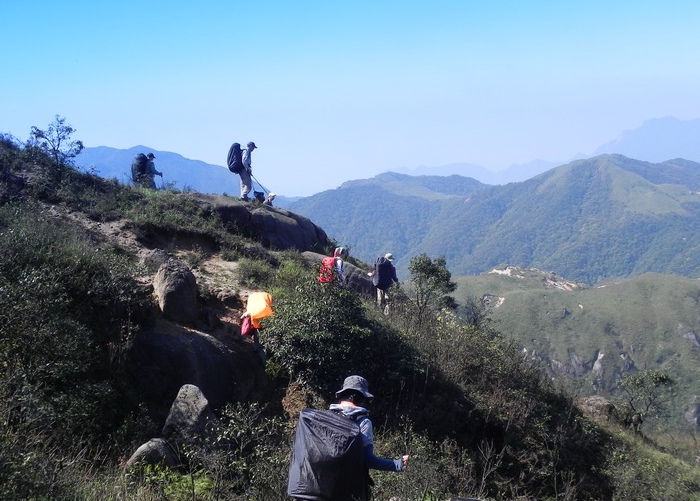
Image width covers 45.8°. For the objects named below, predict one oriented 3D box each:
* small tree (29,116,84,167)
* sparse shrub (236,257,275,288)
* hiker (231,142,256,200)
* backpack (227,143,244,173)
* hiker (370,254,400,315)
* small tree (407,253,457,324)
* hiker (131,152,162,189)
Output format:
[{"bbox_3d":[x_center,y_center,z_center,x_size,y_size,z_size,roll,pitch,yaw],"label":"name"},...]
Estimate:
[{"bbox_3d":[-8.128,-3.024,23.039,1.450,1.500,1.400,0,3,0],"label":"small tree"},{"bbox_3d":[-2.168,0.527,19.020,0.880,0.780,0.800,0,3,0],"label":"sparse shrub"},{"bbox_3d":[-3.050,-2.291,23.744,0.750,1.680,0.580,0,3,-2],"label":"hiker"},{"bbox_3d":[-3.276,-2.639,23.723,0.480,0.870,0.420,0,3,-2],"label":"backpack"},{"bbox_3d":[0.915,0.907,22.644,0.620,1.680,0.650,2,4,32],"label":"hiker"},{"bbox_3d":[2.119,1.050,21.552,1.300,2.000,1.250,0,3,0],"label":"small tree"},{"bbox_3d":[-6.269,-2.175,25.543,0.850,1.650,0.600,-1,3,-12],"label":"hiker"}]

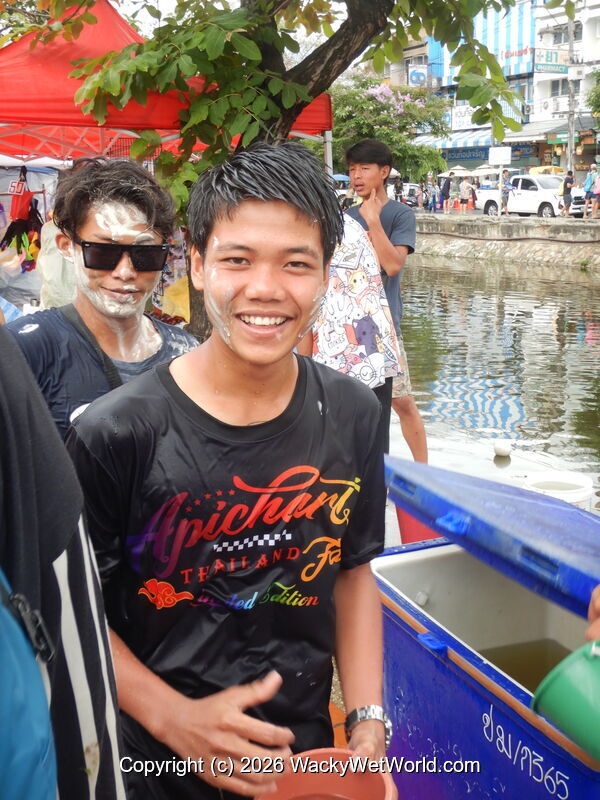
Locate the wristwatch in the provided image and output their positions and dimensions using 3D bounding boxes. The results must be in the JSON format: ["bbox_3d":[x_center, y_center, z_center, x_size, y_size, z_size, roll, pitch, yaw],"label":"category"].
[{"bbox_3d":[0.092,0.437,1.340,0.062,0.060,0.036,0,49,-7],"label":"wristwatch"}]

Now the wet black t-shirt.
[{"bbox_3d":[-0.090,0.270,1.330,0.440,0.620,0.250,-5,17,-21],"label":"wet black t-shirt"}]

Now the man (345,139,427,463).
[{"bbox_3d":[0.366,-0.308,4.585,0.470,1.690,0.370,9,14,38],"label":"man"}]

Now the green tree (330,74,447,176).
[{"bbox_3d":[4.152,-12.892,51.682,6.800,7.000,6.500,0,11,0],"label":"green tree"}]

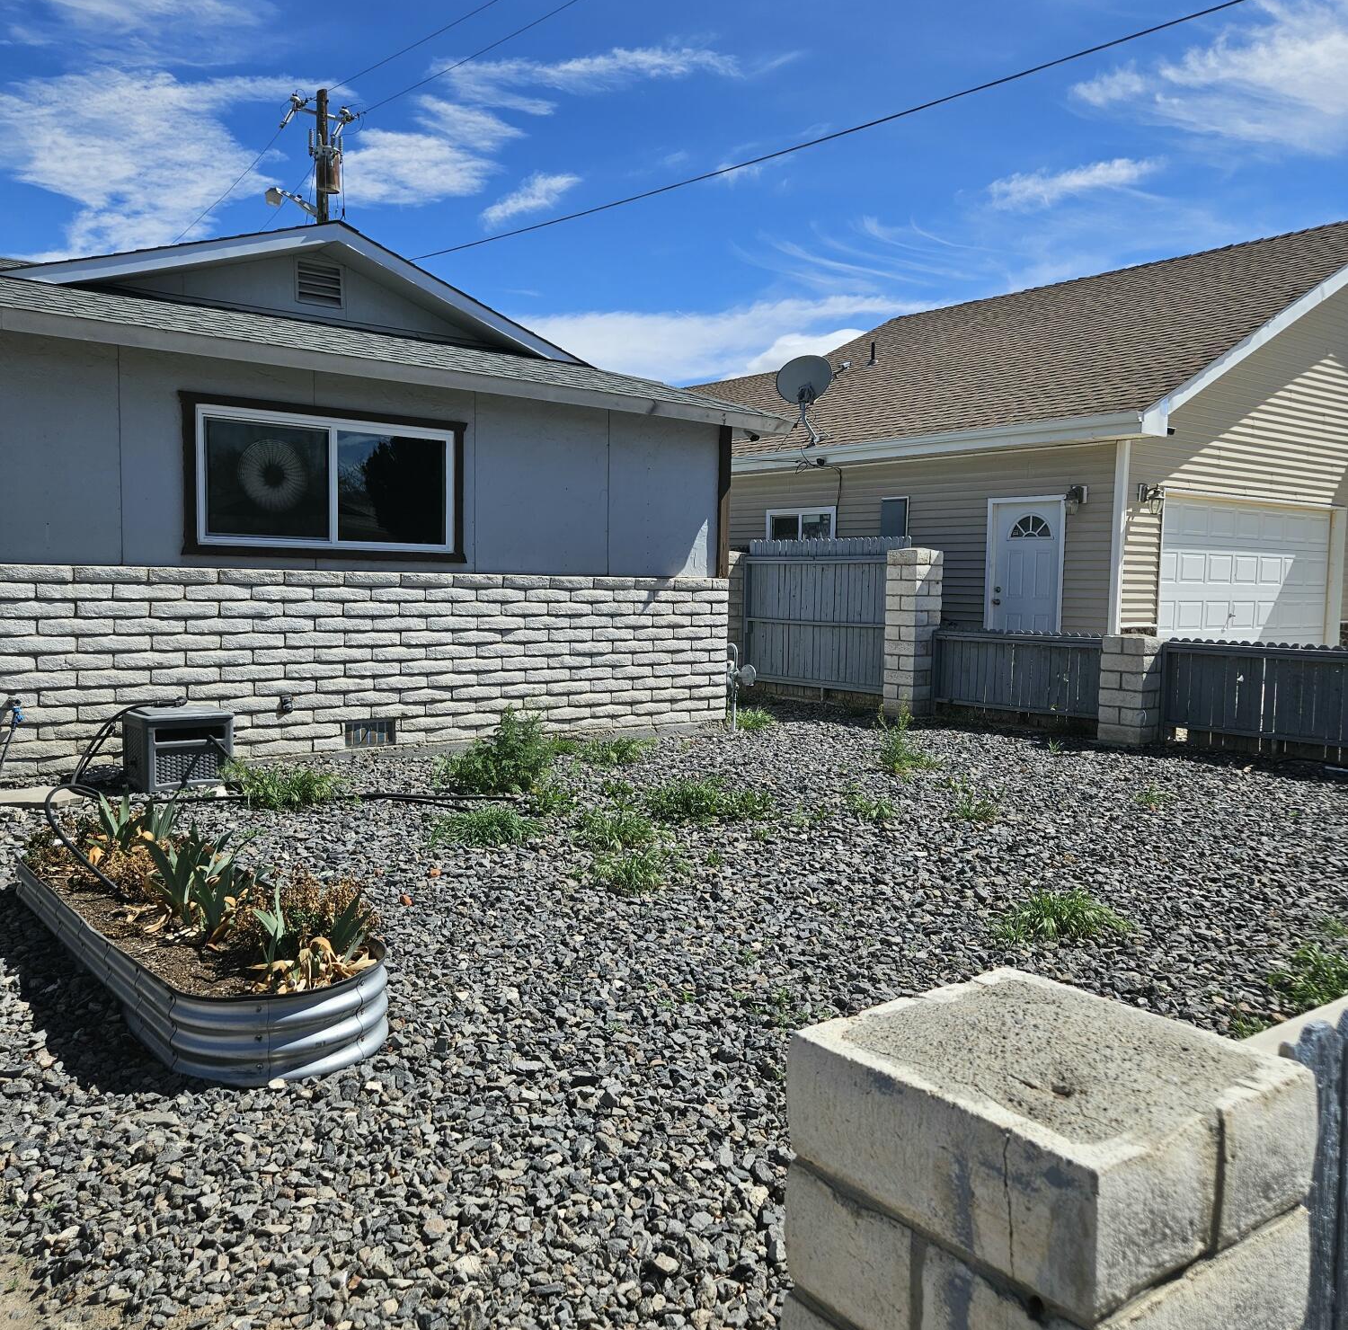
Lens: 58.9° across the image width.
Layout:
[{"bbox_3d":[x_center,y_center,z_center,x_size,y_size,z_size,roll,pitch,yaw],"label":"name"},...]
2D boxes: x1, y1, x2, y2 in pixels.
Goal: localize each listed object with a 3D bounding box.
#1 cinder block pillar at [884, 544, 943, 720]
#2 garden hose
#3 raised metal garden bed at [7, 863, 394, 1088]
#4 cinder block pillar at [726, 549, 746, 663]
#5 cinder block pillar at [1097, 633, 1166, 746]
[{"bbox_3d":[2.487,-0.344,12.443,0.403,1.710,0.403,-2,5,-39],"label":"cinder block pillar"},{"bbox_3d":[-2.019,0.552,6.252,2.641,0.544,2.974,-2,5,-39],"label":"garden hose"},{"bbox_3d":[-1.721,0.937,4.198,0.696,0.262,2.359,-2,5,-39],"label":"raised metal garden bed"},{"bbox_3d":[0.663,-0.528,14.646,0.403,1.680,0.403,-2,5,-39],"label":"cinder block pillar"},{"bbox_3d":[4.060,0.206,10.543,0.403,0.938,0.403,-2,5,-39],"label":"cinder block pillar"}]

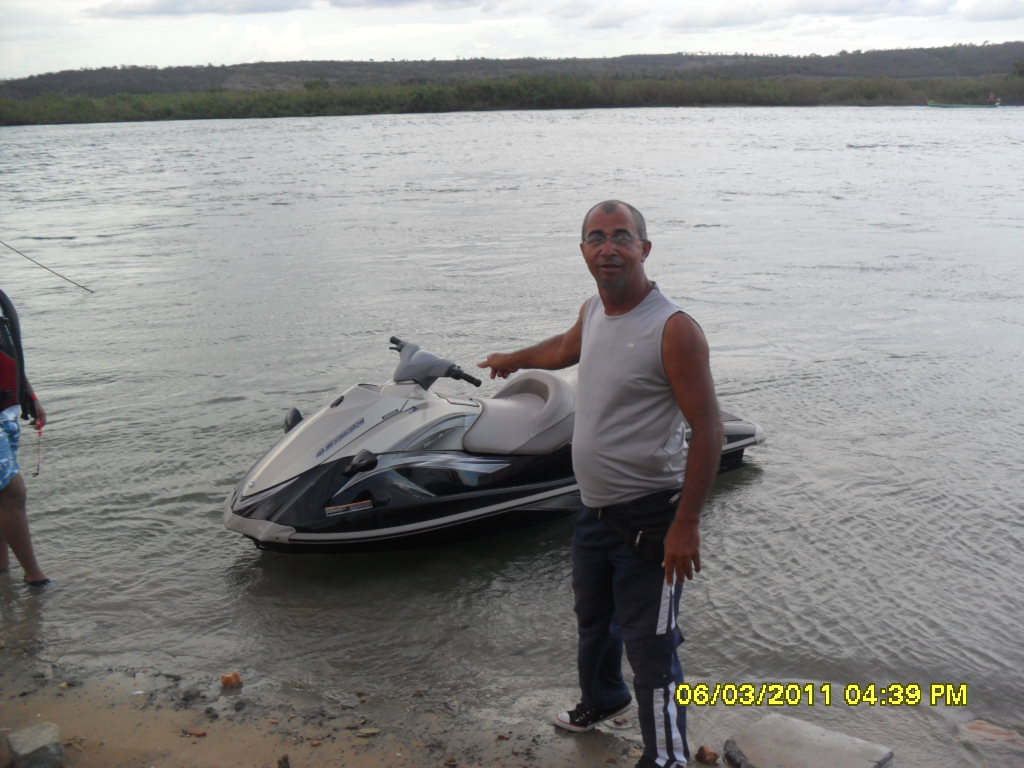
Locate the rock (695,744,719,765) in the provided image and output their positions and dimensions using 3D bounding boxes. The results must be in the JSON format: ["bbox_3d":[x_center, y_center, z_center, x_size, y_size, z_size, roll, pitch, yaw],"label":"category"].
[{"bbox_3d":[0.623,1.181,3.300,0.070,0.050,0.058,0,16,0],"label":"rock"}]

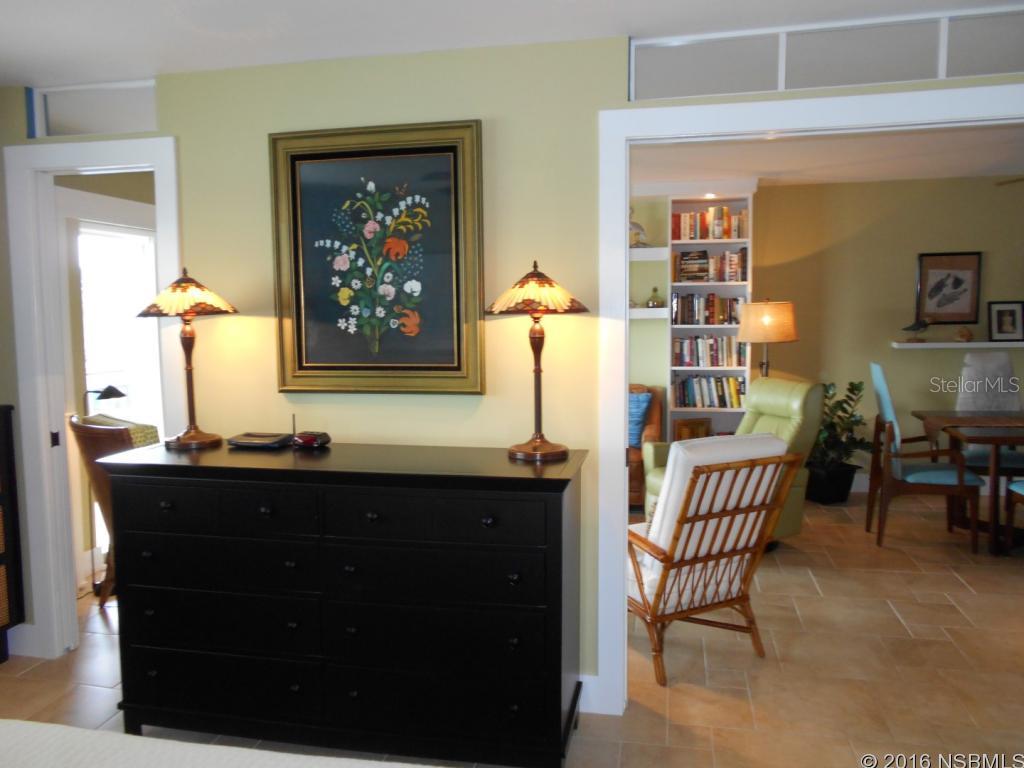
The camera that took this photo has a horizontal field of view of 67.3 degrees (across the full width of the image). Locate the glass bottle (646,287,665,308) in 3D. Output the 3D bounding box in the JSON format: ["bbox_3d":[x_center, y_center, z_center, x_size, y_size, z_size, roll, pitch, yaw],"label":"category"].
[{"bbox_3d":[1.142,-0.686,6.104,0.136,0.164,0.126,1,6,12],"label":"glass bottle"}]

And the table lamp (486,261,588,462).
[{"bbox_3d":[0.087,-0.079,2.574,0.342,0.657,0.342,0,5,12],"label":"table lamp"}]

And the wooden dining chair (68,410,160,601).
[{"bbox_3d":[-1.793,0.663,3.846,0.550,0.910,0.520,-5,6,-42],"label":"wooden dining chair"}]

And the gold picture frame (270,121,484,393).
[{"bbox_3d":[-0.493,-0.444,2.823,0.807,0.956,0.050,1,6,12],"label":"gold picture frame"}]

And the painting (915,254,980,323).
[{"bbox_3d":[3.293,-0.718,5.799,0.422,0.526,0.030,1,6,12],"label":"painting"}]

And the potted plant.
[{"bbox_3d":[2.472,0.435,5.868,0.494,0.912,0.473,1,6,12],"label":"potted plant"}]

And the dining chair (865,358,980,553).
[{"bbox_3d":[2.563,0.438,4.825,0.635,1.116,0.534,0,6,10],"label":"dining chair"}]

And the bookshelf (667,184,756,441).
[{"bbox_3d":[1.528,-0.298,6.064,0.631,2.351,0.345,1,6,12],"label":"bookshelf"}]

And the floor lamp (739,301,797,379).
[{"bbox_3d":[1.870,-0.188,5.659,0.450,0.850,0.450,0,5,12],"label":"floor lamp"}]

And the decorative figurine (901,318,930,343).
[{"bbox_3d":[3.122,-0.414,5.946,0.200,0.185,0.080,1,5,18],"label":"decorative figurine"}]

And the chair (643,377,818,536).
[{"bbox_3d":[1.478,0.491,5.013,0.920,1.000,0.780,-3,5,-28],"label":"chair"}]

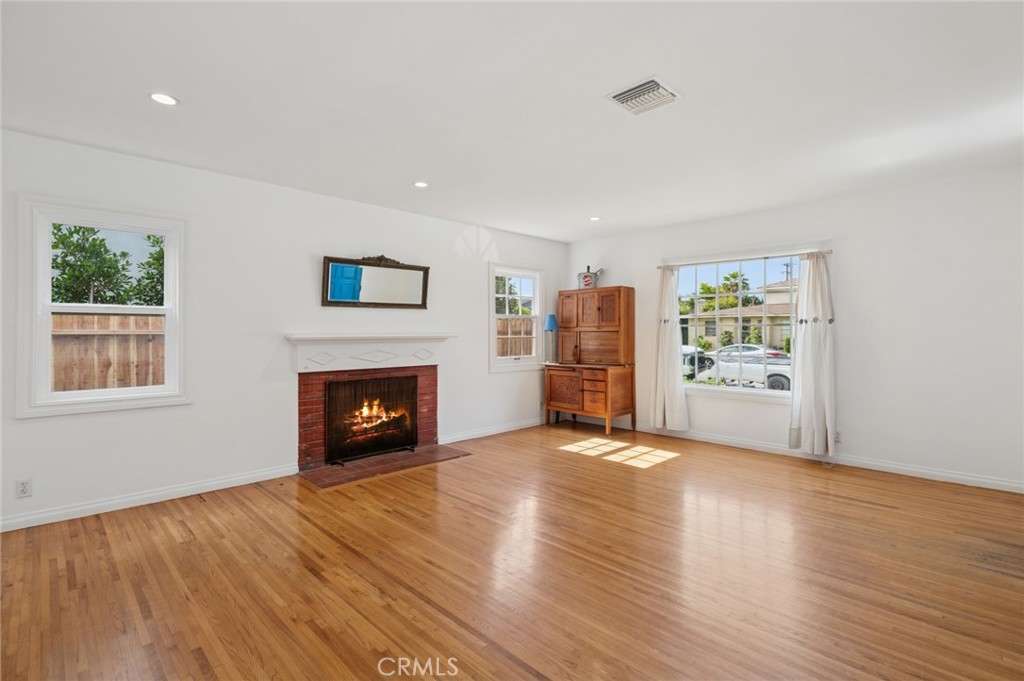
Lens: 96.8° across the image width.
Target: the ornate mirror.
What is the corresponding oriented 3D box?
[{"bbox_3d":[-1.280,-0.568,4.387,1.080,0.500,0.045,-1,9,-43],"label":"ornate mirror"}]

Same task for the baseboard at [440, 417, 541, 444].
[{"bbox_3d":[-0.068,1.076,5.599,1.970,0.098,0.018,-1,1,-43],"label":"baseboard"}]

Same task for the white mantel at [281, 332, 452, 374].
[{"bbox_3d":[-1.255,0.100,4.348,1.700,0.330,0.200,-1,1,-43],"label":"white mantel"}]

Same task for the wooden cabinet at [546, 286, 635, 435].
[{"bbox_3d":[0.969,0.238,5.810,0.620,1.765,1.050,-1,1,-43],"label":"wooden cabinet"}]

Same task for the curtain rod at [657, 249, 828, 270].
[{"bbox_3d":[2.310,-0.833,4.747,0.060,0.040,1.740,-1,1,-43],"label":"curtain rod"}]

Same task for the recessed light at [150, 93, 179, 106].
[{"bbox_3d":[-1.841,-1.272,2.410,0.135,0.030,0.135,-1,1,-43],"label":"recessed light"}]

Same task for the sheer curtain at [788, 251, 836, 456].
[{"bbox_3d":[2.782,0.117,4.247,0.130,1.880,0.400,-1,1,-43],"label":"sheer curtain"}]

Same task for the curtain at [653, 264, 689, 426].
[{"bbox_3d":[1.834,0.102,5.256,0.130,1.900,0.440,-1,1,-43],"label":"curtain"}]

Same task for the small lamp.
[{"bbox_3d":[0.520,-0.021,5.976,0.205,0.640,0.205,0,1,0],"label":"small lamp"}]

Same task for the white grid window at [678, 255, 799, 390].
[{"bbox_3d":[2.399,-0.174,4.803,0.090,1.420,1.480,-1,1,-43],"label":"white grid window"}]

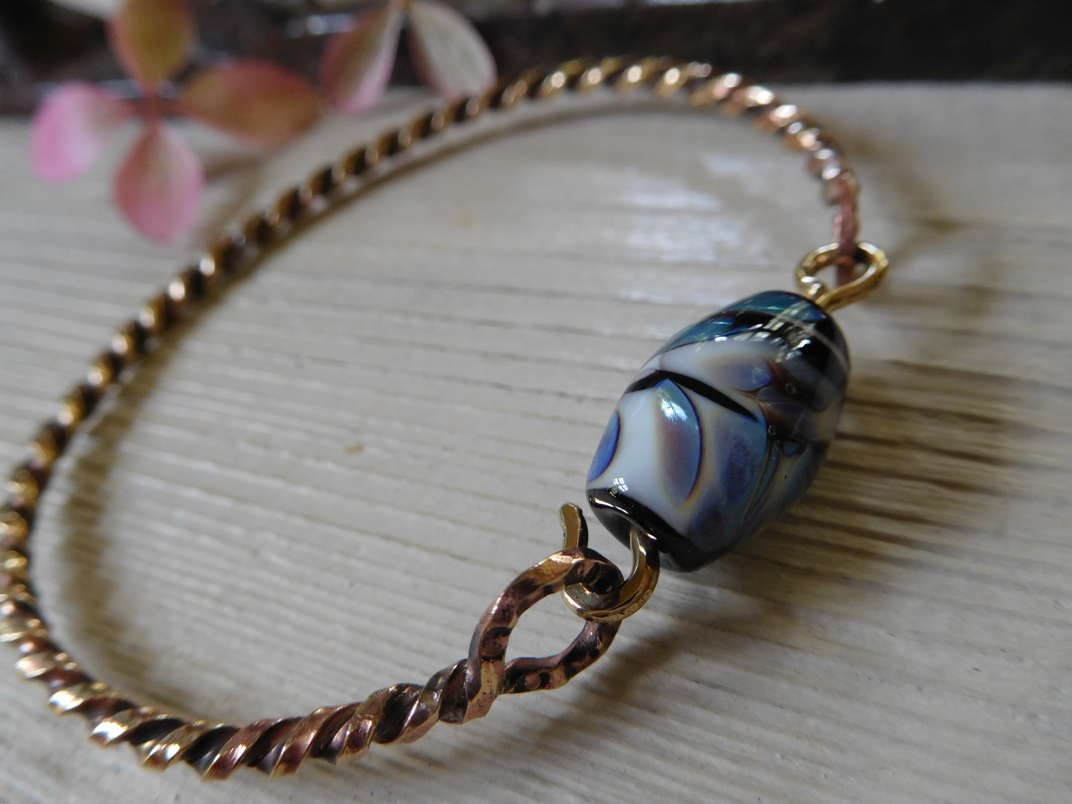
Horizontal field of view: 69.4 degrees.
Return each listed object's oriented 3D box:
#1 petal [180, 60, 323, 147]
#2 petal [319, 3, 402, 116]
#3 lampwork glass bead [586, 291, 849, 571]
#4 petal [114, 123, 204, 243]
[{"bbox_3d":[-0.033,-0.034,0.089,0.016,0.009,0.004,3,7,3],"label":"petal"},{"bbox_3d":[-0.020,-0.039,0.088,0.004,0.008,0.013,-1,60,64],"label":"petal"},{"bbox_3d":[0.011,0.001,0.044,0.011,0.011,0.019,27,65,35],"label":"lampwork glass bead"},{"bbox_3d":[-0.042,-0.024,0.086,0.010,0.004,0.014,-4,73,-25],"label":"petal"}]

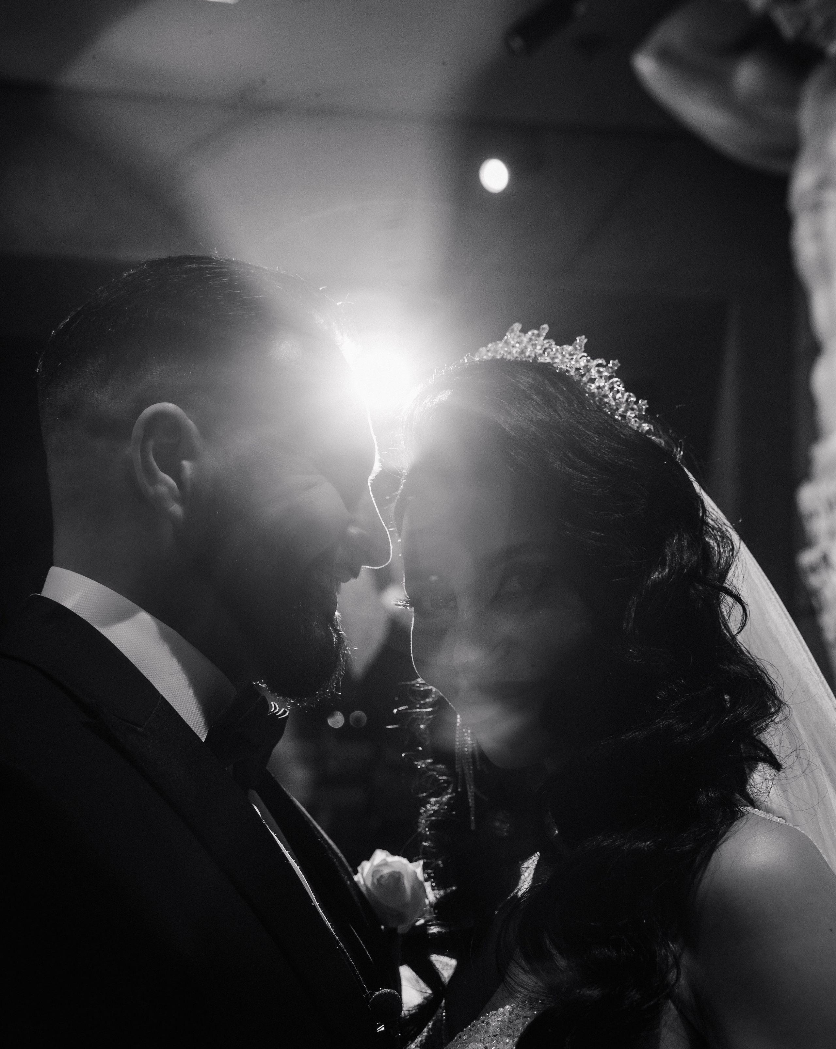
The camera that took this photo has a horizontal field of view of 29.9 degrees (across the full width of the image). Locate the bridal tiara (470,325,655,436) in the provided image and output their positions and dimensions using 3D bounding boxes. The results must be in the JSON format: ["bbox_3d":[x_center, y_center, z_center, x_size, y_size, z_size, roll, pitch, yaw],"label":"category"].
[{"bbox_3d":[0.093,-0.091,1.040,0.145,0.080,0.070,-9,5,32],"label":"bridal tiara"}]

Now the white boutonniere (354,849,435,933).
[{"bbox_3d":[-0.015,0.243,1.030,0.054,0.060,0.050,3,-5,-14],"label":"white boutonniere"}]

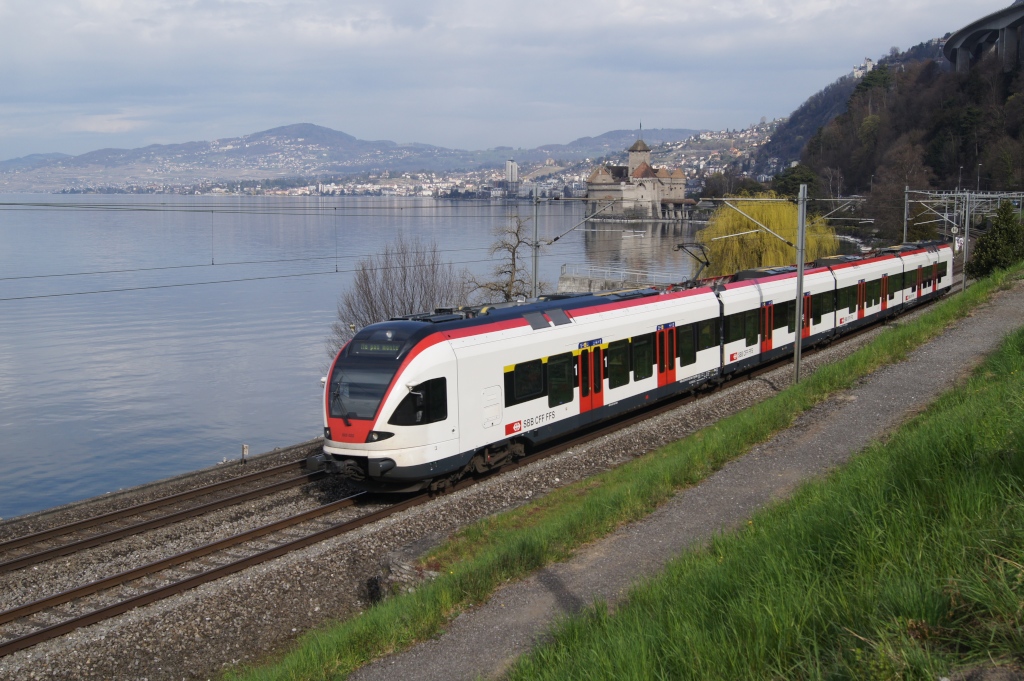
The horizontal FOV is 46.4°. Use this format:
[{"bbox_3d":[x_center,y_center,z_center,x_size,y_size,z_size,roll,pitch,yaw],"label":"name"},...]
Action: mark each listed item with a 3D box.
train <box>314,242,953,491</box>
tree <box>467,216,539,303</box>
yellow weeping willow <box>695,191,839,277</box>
[{"bbox_3d":[14.571,-1.818,59.911,3.150,4.300,74.000,4,8,29],"label":"train"},{"bbox_3d":[-0.360,-2.716,66.173,4.400,8.200,4.400,0,7,0],"label":"tree"},{"bbox_3d":[24.551,-9.529,114.703,13.600,9.700,13.600,0,7,0],"label":"yellow weeping willow"}]

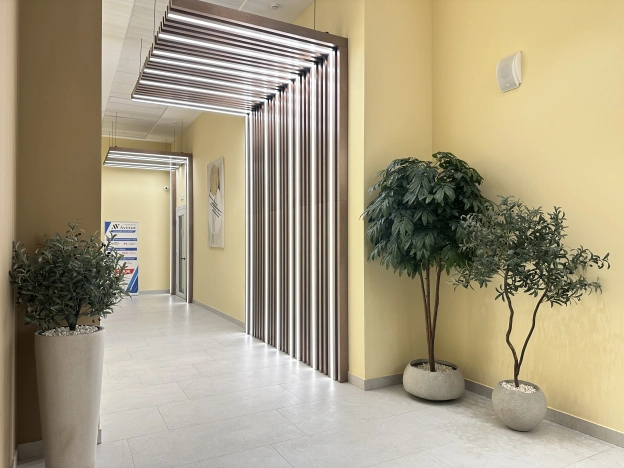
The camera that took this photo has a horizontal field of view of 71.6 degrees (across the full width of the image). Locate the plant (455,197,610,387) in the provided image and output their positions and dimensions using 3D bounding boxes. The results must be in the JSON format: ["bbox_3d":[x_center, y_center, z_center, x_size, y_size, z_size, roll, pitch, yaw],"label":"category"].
[{"bbox_3d":[1.664,0.476,3.440,0.795,1.590,1.208,0,-1,-28],"label":"plant"}]

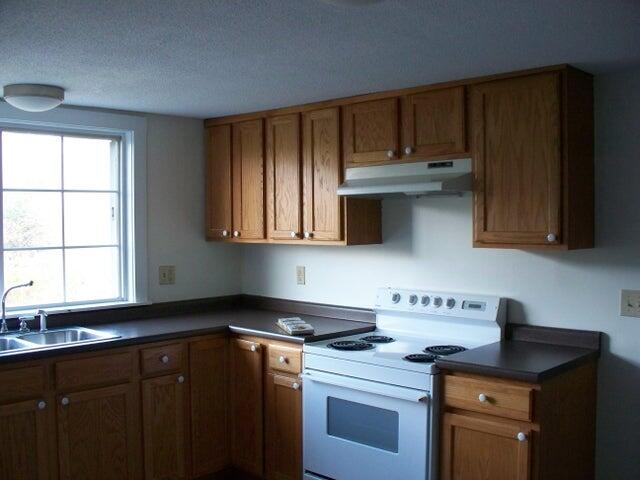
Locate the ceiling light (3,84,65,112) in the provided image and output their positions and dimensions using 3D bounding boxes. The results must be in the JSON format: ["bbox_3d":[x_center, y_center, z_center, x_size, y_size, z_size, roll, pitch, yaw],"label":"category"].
[{"bbox_3d":[-1.404,-0.686,3.279,0.277,0.106,0.277,0,1,0],"label":"ceiling light"}]

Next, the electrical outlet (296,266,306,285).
[{"bbox_3d":[-0.122,0.226,4.239,0.072,0.117,0.008,1,2,42],"label":"electrical outlet"}]

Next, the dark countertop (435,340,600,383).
[{"bbox_3d":[0.875,0.519,2.912,0.459,0.036,0.635,1,2,42],"label":"dark countertop"}]

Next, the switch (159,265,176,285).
[{"bbox_3d":[-0.953,0.222,4.177,0.008,0.117,0.118,1,2,42],"label":"switch"}]

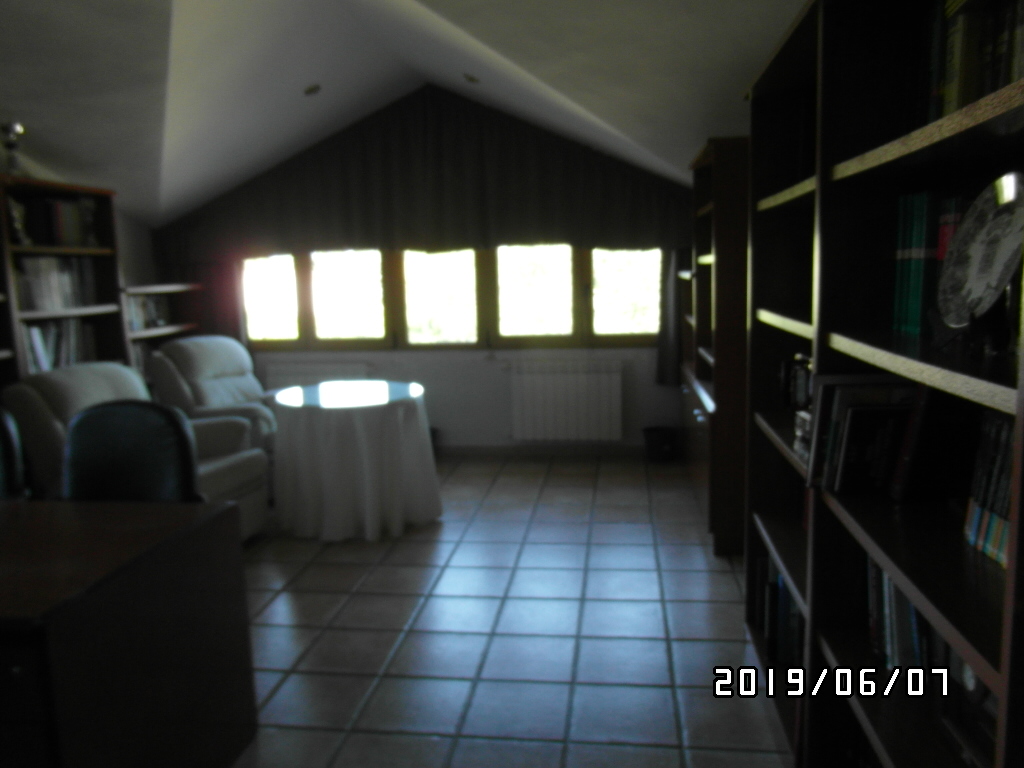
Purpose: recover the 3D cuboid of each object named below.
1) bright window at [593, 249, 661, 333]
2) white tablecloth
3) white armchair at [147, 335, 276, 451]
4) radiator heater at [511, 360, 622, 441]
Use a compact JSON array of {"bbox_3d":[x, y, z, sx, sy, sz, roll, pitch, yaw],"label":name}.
[{"bbox_3d":[0.827,-0.666,5.139,0.520,0.630,0.080,-1,9,9],"label":"bright window"},{"bbox_3d":[-0.957,0.422,4.364,0.980,0.740,0.980,-2,9,0],"label":"white tablecloth"},{"bbox_3d":[-1.757,0.215,4.879,0.920,1.050,0.820,2,10,26],"label":"white armchair"},{"bbox_3d":[0.405,0.113,5.239,0.800,0.580,0.100,-1,9,9],"label":"radiator heater"}]

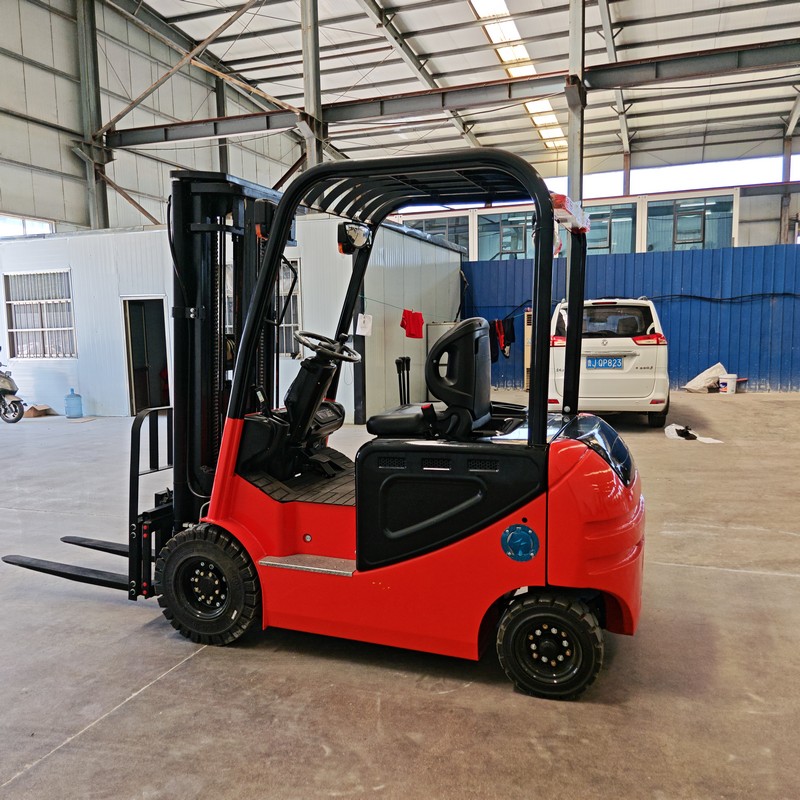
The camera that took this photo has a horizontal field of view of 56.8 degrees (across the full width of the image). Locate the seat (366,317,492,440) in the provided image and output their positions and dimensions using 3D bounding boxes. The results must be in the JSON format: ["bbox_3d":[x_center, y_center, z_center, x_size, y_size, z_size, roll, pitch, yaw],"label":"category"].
[{"bbox_3d":[0.168,-0.110,3.467,0.540,0.540,0.490,1,7,21],"label":"seat"}]

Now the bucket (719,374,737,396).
[{"bbox_3d":[5.988,-0.288,13.500,0.305,0.365,0.305,2,7,23],"label":"bucket"}]

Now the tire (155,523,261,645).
[{"bbox_3d":[-0.861,0.851,3.534,0.575,0.575,0.195,1,7,21],"label":"tire"}]

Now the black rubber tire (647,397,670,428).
[{"bbox_3d":[3.438,0.050,9.868,0.205,0.630,0.630,1,7,16],"label":"black rubber tire"}]

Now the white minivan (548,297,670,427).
[{"bbox_3d":[3.166,-0.666,11.329,1.750,1.750,4.500,1,7,16],"label":"white minivan"}]

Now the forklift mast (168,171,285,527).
[{"bbox_3d":[-0.860,-0.051,3.871,0.290,2.120,0.660,5,8,21],"label":"forklift mast"}]

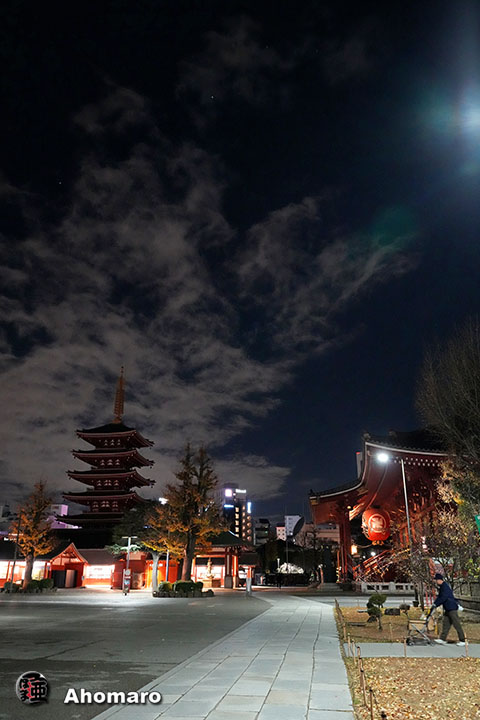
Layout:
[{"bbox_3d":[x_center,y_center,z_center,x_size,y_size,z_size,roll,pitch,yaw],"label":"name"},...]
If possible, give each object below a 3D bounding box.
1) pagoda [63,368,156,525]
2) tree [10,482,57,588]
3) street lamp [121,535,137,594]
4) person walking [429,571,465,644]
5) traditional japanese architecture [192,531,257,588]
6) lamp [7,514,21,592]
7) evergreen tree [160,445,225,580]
[{"bbox_3d":[-31.657,24.001,135.916,19.000,47.250,19.000,-1,-21,4],"label":"pagoda"},{"bbox_3d":[-16.037,13.691,42.077,4.000,8.150,4.000,7,-22,-17],"label":"tree"},{"bbox_3d":[-8.211,14.956,39.472,1.200,4.050,0.350,1,-21,0],"label":"street lamp"},{"bbox_3d":[4.967,5.978,12.969,0.850,1.660,0.550,1,-21,0],"label":"person walking"},{"bbox_3d":[-2.129,21.648,59.143,6.700,6.110,7.300,-3,-22,10],"label":"traditional japanese architecture"},{"bbox_3d":[-16.725,14.212,39.874,0.450,5.550,0.400,1,-21,0],"label":"lamp"},{"bbox_3d":[-3.741,12.086,41.811,5.400,11.200,5.400,1,-21,0],"label":"evergreen tree"}]

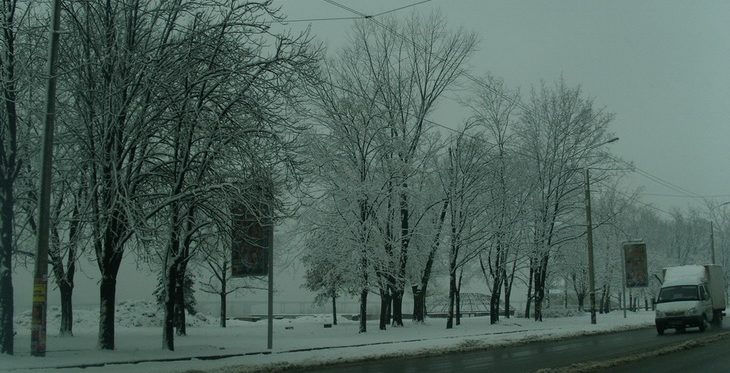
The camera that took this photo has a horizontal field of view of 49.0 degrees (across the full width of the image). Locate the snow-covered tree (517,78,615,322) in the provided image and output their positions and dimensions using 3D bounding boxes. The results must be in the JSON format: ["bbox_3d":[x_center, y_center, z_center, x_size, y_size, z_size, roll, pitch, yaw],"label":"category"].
[{"bbox_3d":[11.591,0.643,47.484,5.700,14.500,5.600,0,-8,0],"label":"snow-covered tree"}]

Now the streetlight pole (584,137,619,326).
[{"bbox_3d":[12.916,2.433,43.192,2.000,9.900,0.360,-6,-10,36],"label":"streetlight pole"}]

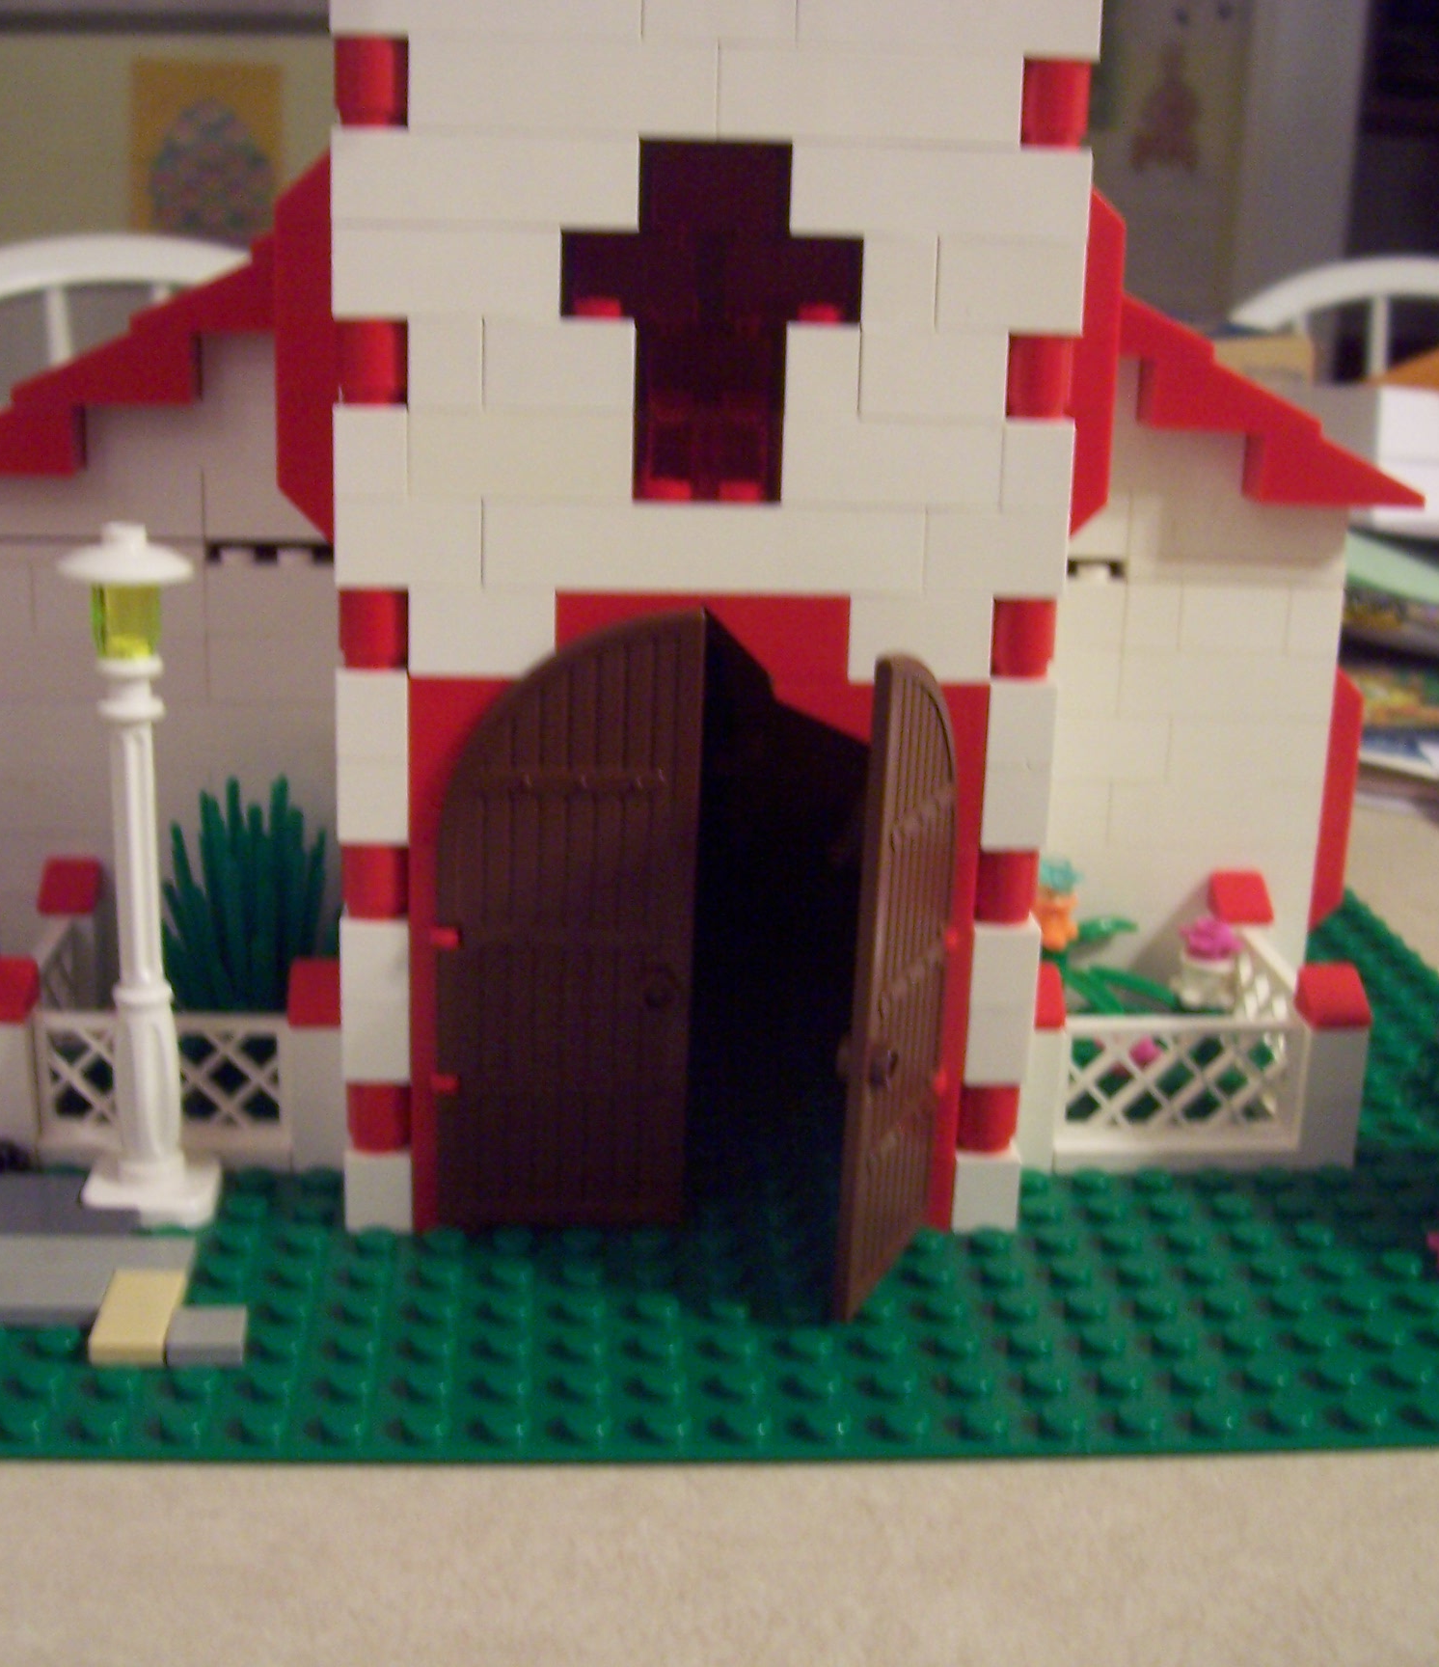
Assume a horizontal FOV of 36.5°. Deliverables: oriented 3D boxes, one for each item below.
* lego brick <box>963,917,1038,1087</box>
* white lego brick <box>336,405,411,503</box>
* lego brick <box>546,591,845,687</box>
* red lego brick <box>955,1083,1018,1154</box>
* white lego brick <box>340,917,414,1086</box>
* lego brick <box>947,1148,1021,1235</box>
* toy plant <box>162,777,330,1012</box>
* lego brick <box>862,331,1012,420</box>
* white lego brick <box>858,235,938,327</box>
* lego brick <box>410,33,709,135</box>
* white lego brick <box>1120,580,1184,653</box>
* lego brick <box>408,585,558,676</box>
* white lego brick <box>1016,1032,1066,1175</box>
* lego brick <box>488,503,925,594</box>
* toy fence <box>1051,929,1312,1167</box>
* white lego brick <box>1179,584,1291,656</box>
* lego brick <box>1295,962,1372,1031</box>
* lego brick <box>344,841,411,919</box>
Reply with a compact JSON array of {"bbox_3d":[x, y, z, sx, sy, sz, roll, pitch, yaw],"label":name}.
[{"bbox_3d":[0.033,0.019,0.258,0.008,0.019,0.008,1,16,-4],"label":"lego brick"},{"bbox_3d":[-0.037,-0.041,0.233,0.008,0.010,0.008,1,17,-4],"label":"white lego brick"},{"bbox_3d":[-0.002,-0.023,0.243,0.032,0.010,0.008,1,16,-4],"label":"lego brick"},{"bbox_3d":[0.032,0.033,0.262,0.008,0.010,0.008,1,16,-4],"label":"red lego brick"},{"bbox_3d":[-0.039,0.018,0.252,0.008,0.019,0.008,1,15,-4],"label":"white lego brick"},{"bbox_3d":[0.032,0.042,0.264,0.008,0.010,0.008,1,17,-4],"label":"lego brick"},{"bbox_3d":[-0.063,0.014,0.289,0.030,0.043,0.027,1,17,-4],"label":"toy plant"},{"bbox_3d":[0.023,-0.050,0.238,0.016,0.010,0.008,1,15,-4],"label":"lego brick"},{"bbox_3d":[0.019,-0.059,0.232,0.008,0.010,0.008,1,17,-4],"label":"white lego brick"},{"bbox_3d":[-0.016,-0.077,0.226,0.032,0.010,0.008,1,16,-4],"label":"lego brick"},{"bbox_3d":[0.061,-0.031,0.312,0.008,0.010,0.008,1,16,-4],"label":"white lego brick"},{"bbox_3d":[-0.026,-0.023,0.242,0.016,0.010,0.008,1,16,-4],"label":"lego brick"},{"bbox_3d":[0.039,0.033,0.279,0.008,0.019,0.008,1,15,-4],"label":"white lego brick"},{"bbox_3d":[-0.002,-0.032,0.241,0.048,0.010,0.008,1,16,-4],"label":"lego brick"},{"bbox_3d":[0.061,0.029,0.297,0.039,0.019,0.041,1,16,-4],"label":"toy fence"},{"bbox_3d":[0.072,-0.031,0.311,0.016,0.010,0.008,1,17,-4],"label":"white lego brick"},{"bbox_3d":[0.078,0.021,0.278,0.008,0.006,0.008,1,15,-4],"label":"lego brick"},{"bbox_3d":[-0.039,0.004,0.248,0.008,0.010,0.008,1,15,-4],"label":"lego brick"}]

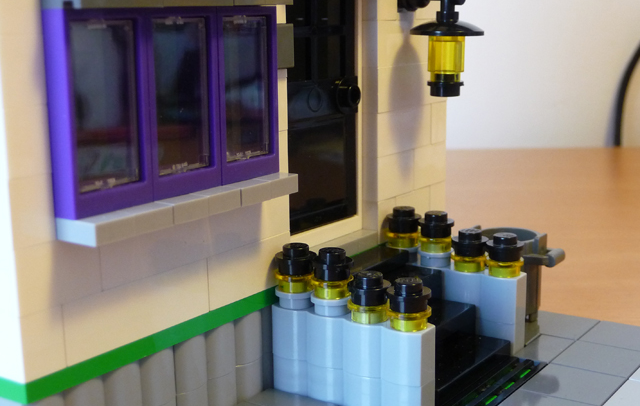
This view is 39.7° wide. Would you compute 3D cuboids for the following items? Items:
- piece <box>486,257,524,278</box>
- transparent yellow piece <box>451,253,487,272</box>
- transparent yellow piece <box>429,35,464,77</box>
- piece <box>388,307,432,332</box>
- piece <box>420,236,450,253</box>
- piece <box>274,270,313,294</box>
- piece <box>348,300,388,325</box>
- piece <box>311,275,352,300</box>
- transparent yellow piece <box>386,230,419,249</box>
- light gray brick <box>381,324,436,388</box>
[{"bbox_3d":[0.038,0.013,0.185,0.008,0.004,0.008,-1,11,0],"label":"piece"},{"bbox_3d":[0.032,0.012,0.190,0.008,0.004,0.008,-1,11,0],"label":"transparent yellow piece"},{"bbox_3d":[0.027,-0.031,0.191,0.008,0.010,0.008,-1,11,0],"label":"transparent yellow piece"},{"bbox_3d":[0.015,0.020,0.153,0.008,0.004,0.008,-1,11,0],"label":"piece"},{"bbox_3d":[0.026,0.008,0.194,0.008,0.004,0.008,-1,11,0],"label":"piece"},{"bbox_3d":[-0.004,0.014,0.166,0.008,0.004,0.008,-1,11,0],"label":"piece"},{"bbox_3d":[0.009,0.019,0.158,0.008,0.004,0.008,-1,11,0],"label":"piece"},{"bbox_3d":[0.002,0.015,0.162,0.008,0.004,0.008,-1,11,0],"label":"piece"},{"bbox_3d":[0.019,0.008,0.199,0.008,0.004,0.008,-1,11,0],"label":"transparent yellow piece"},{"bbox_3d":[0.016,0.026,0.154,0.008,0.010,0.008,6,13,35],"label":"light gray brick"}]

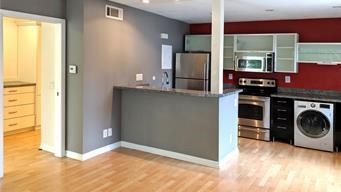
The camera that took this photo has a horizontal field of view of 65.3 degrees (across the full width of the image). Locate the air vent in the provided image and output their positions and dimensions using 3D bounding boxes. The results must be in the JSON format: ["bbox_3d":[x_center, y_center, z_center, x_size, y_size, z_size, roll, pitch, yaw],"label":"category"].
[{"bbox_3d":[-0.875,-1.319,4.250,0.025,0.200,0.410,5,8,30],"label":"air vent"}]

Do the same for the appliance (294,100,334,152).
[{"bbox_3d":[2.727,0.516,5.055,0.602,0.850,0.653,5,8,30],"label":"appliance"}]

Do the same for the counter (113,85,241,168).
[{"bbox_3d":[0.118,0.405,4.437,1.847,1.085,1.044,5,8,30],"label":"counter"}]

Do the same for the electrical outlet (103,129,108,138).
[{"bbox_3d":[-1.042,0.614,4.296,0.012,0.125,0.082,5,8,30],"label":"electrical outlet"}]

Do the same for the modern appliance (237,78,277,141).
[{"bbox_3d":[1.751,0.262,5.610,0.765,1.170,0.685,5,8,30],"label":"modern appliance"}]

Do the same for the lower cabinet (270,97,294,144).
[{"bbox_3d":[2.289,0.453,5.357,0.435,0.880,0.620,5,8,30],"label":"lower cabinet"}]

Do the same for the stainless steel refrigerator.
[{"bbox_3d":[0.635,-0.099,6.118,0.785,1.703,0.798,5,8,30],"label":"stainless steel refrigerator"}]

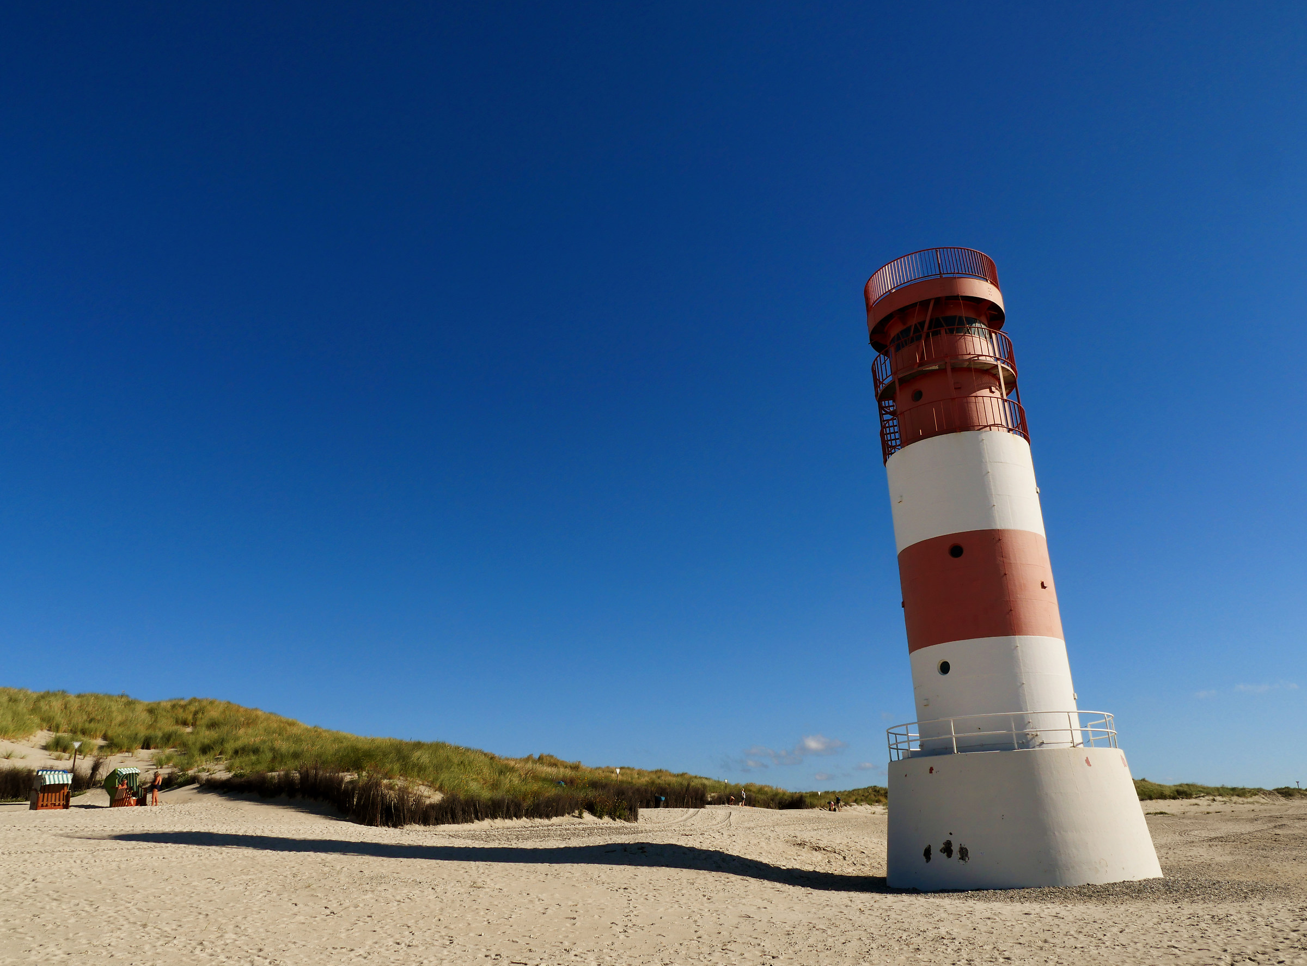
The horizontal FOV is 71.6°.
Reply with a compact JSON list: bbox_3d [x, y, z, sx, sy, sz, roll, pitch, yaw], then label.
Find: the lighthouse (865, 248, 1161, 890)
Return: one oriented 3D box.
[{"bbox_3d":[9.085,1.900,26.190,6.530,17.700,6.530,-9,-22,18],"label":"lighthouse"}]

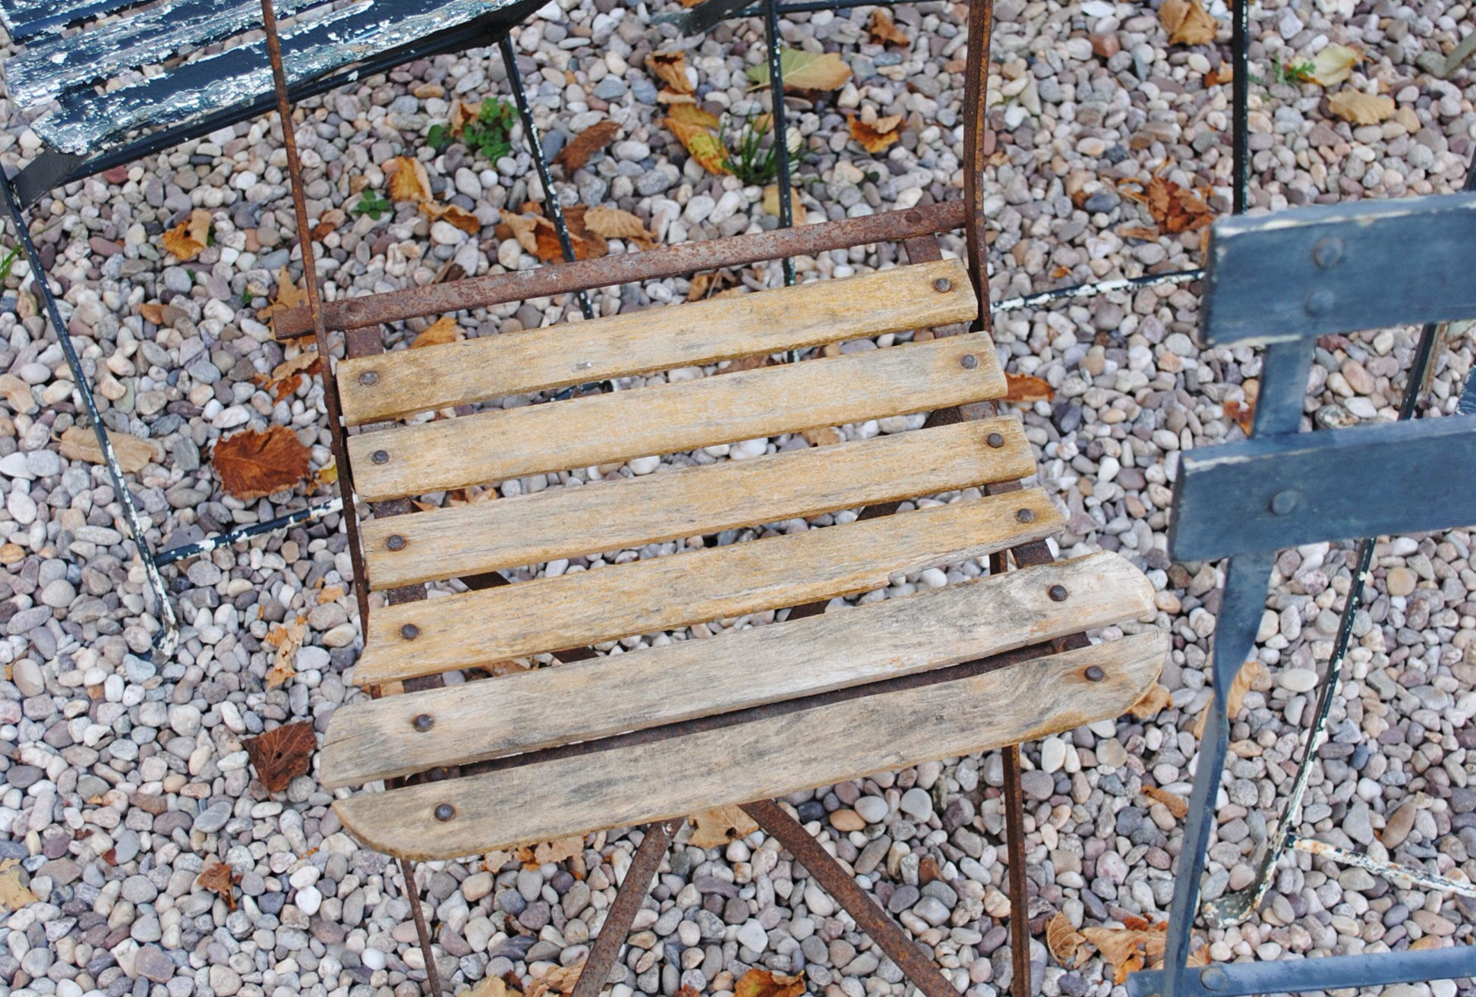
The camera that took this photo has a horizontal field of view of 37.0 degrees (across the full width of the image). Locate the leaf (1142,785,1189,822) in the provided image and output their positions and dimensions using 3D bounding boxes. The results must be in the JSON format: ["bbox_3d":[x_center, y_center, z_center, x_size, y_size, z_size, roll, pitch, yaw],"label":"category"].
[{"bbox_3d":[0.300,0.214,1.550,0.033,0.010,0.013,22,56,13],"label":"leaf"}]

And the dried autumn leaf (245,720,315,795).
[{"bbox_3d":[-0.316,0.180,1.552,0.046,0.014,0.046,-24,58,-18],"label":"dried autumn leaf"}]

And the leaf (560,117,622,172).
[{"bbox_3d":[-0.122,-0.290,1.806,0.062,0.020,0.023,-39,69,-22],"label":"leaf"}]

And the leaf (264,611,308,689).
[{"bbox_3d":[-0.327,0.111,1.601,0.030,0.013,0.052,-8,55,-7],"label":"leaf"}]

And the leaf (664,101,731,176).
[{"bbox_3d":[-0.028,-0.297,1.815,0.035,0.022,0.078,-31,67,-19],"label":"leaf"}]

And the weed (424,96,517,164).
[{"bbox_3d":[-0.216,-0.300,1.795,0.070,0.040,0.048,2,60,-3],"label":"weed"}]

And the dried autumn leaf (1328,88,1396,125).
[{"bbox_3d":[0.530,-0.331,1.872,0.056,0.018,0.024,9,60,2],"label":"dried autumn leaf"}]

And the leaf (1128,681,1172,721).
[{"bbox_3d":[0.297,0.147,1.596,0.032,0.014,0.023,-16,56,-13],"label":"leaf"}]

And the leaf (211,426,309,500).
[{"bbox_3d":[-0.365,-0.029,1.698,0.071,0.017,0.059,-13,56,-11],"label":"leaf"}]

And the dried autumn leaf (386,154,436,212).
[{"bbox_3d":[-0.277,-0.271,1.873,0.034,0.020,0.047,-6,55,-6],"label":"dried autumn leaf"}]

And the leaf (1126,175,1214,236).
[{"bbox_3d":[0.352,-0.238,1.800,0.074,0.030,0.046,2,60,-3],"label":"leaf"}]

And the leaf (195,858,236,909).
[{"bbox_3d":[-0.346,0.261,1.494,0.033,0.011,0.021,30,59,18],"label":"leaf"}]

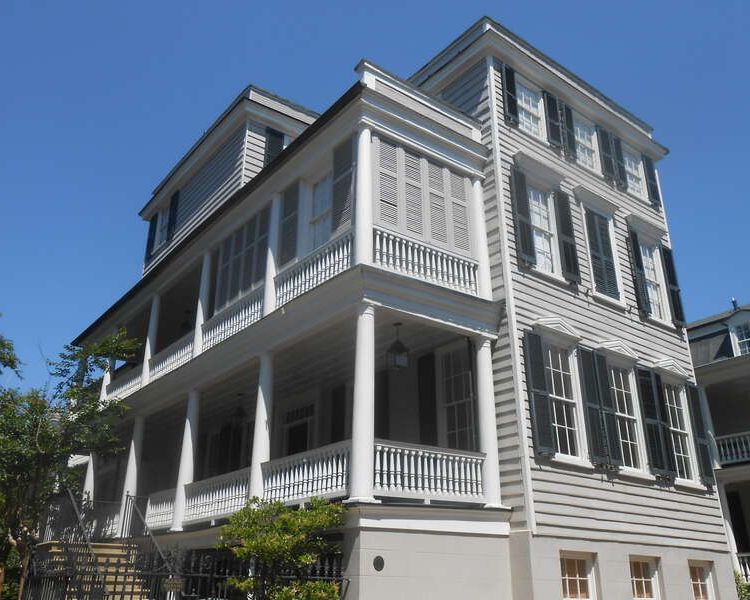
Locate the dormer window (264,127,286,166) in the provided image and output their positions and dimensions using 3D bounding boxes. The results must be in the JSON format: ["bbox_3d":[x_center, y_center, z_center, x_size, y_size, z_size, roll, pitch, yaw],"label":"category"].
[{"bbox_3d":[-2.550,-3.731,17.685,0.609,1.417,0.126,17,-29,-34],"label":"dormer window"}]

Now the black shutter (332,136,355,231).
[{"bbox_3d":[-0.584,-2.097,12.828,0.063,2.016,0.630,17,-29,-34],"label":"black shutter"}]

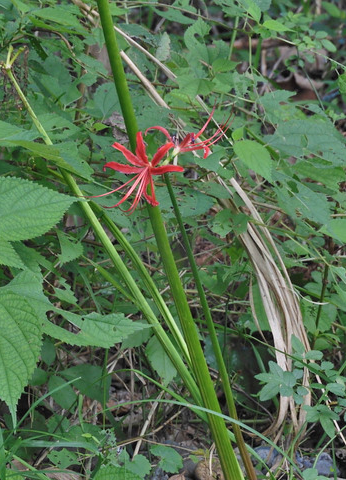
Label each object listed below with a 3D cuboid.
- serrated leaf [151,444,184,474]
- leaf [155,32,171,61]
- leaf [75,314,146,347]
[{"bbox_3d":[-0.005,0.191,3.620,0.028,0.012,0.033,0,45,-8],"label":"serrated leaf"},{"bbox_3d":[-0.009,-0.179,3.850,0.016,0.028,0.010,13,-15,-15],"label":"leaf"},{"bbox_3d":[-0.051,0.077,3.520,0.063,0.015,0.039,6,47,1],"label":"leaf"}]

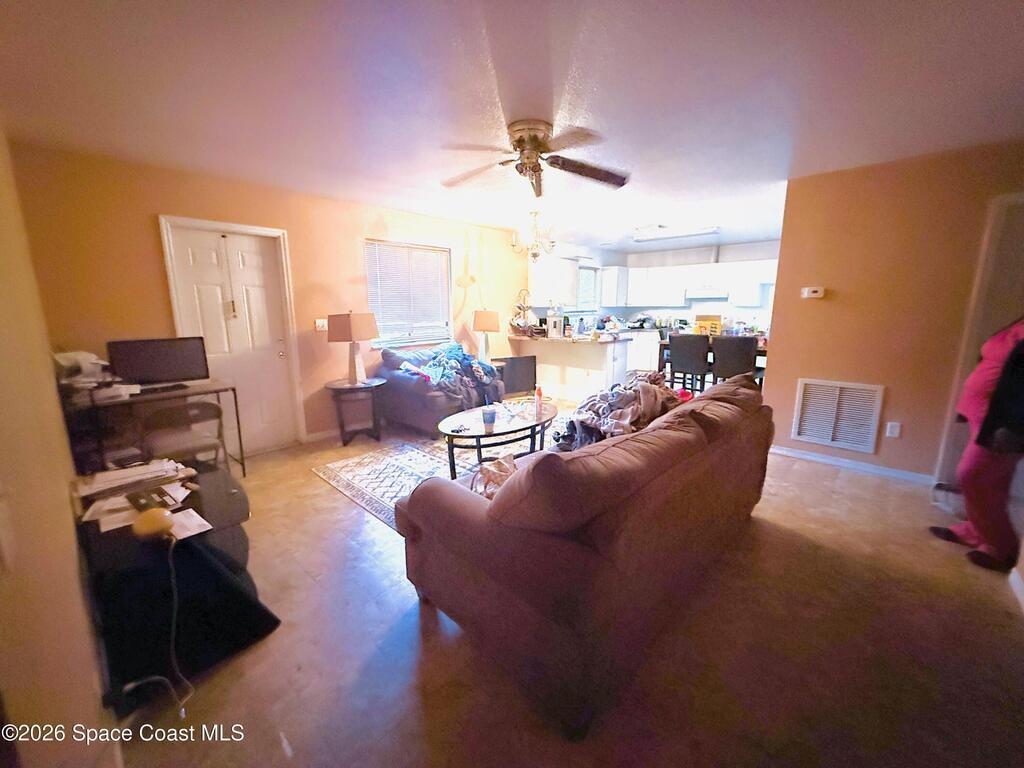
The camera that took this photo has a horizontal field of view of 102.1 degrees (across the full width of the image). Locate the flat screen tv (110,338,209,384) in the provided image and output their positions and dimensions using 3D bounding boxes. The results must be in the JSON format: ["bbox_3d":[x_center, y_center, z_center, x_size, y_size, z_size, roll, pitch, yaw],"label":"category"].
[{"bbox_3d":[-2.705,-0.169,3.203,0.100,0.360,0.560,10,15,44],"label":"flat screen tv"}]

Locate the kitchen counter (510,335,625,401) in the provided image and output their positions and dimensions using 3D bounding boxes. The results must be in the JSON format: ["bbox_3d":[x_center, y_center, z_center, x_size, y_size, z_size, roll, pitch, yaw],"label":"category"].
[{"bbox_3d":[0.790,-0.213,6.075,1.700,0.915,0.680,10,14,42],"label":"kitchen counter"}]

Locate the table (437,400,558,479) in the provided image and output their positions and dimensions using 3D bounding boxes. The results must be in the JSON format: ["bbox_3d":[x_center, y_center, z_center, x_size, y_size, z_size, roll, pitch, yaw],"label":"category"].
[{"bbox_3d":[-0.073,0.498,3.514,0.735,0.460,1.250,9,13,39],"label":"table"}]

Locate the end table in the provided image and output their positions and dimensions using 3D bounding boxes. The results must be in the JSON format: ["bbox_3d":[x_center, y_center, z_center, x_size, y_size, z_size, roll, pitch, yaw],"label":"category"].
[{"bbox_3d":[-1.598,0.278,4.355,0.590,0.605,0.590,10,14,42],"label":"end table"}]

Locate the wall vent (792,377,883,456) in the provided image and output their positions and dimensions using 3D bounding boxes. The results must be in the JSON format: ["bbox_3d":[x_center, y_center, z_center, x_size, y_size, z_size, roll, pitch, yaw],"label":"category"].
[{"bbox_3d":[2.792,0.268,3.585,0.580,0.565,0.030,10,15,44],"label":"wall vent"}]

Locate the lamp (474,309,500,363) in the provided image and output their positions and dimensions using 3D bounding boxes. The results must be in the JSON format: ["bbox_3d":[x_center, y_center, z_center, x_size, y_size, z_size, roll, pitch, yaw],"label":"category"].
[{"bbox_3d":[-0.345,-0.605,5.402,0.335,0.706,0.335,1,10,6],"label":"lamp"}]

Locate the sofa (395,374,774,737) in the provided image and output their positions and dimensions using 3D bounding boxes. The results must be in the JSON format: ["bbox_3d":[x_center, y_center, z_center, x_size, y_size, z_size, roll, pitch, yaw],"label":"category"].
[{"bbox_3d":[0.576,0.489,2.286,1.030,0.920,2.140,10,15,44],"label":"sofa"}]

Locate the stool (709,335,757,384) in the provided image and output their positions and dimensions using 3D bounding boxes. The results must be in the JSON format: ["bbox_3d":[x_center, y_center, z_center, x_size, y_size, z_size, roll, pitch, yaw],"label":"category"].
[{"bbox_3d":[2.649,-0.042,4.866,0.460,1.030,0.540,10,15,44],"label":"stool"}]

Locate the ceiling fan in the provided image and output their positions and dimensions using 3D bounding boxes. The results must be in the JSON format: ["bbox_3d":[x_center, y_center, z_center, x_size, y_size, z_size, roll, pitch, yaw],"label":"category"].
[{"bbox_3d":[0.114,-1.437,2.610,1.280,0.300,1.280,10,14,42],"label":"ceiling fan"}]

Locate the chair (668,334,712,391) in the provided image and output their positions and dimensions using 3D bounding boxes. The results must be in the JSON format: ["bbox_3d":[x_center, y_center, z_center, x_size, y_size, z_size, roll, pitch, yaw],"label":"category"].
[{"bbox_3d":[2.287,-0.107,5.219,0.460,1.030,0.540,10,15,44],"label":"chair"}]

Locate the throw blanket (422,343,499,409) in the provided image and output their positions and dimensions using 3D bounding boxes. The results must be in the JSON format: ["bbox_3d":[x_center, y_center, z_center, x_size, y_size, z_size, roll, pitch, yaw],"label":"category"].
[{"bbox_3d":[-0.659,-0.122,4.906,0.800,0.640,0.880,10,14,42],"label":"throw blanket"}]

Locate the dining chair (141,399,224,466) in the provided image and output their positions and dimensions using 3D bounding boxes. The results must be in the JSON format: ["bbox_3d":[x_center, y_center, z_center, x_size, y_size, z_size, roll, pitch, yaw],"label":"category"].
[{"bbox_3d":[-2.205,0.481,2.815,0.450,0.780,0.480,-8,13,-35],"label":"dining chair"}]

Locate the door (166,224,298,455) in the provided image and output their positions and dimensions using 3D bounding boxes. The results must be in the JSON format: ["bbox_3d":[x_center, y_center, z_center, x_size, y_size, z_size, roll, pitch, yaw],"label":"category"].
[{"bbox_3d":[-2.454,-0.328,3.791,0.050,2.010,0.810,10,14,42],"label":"door"}]

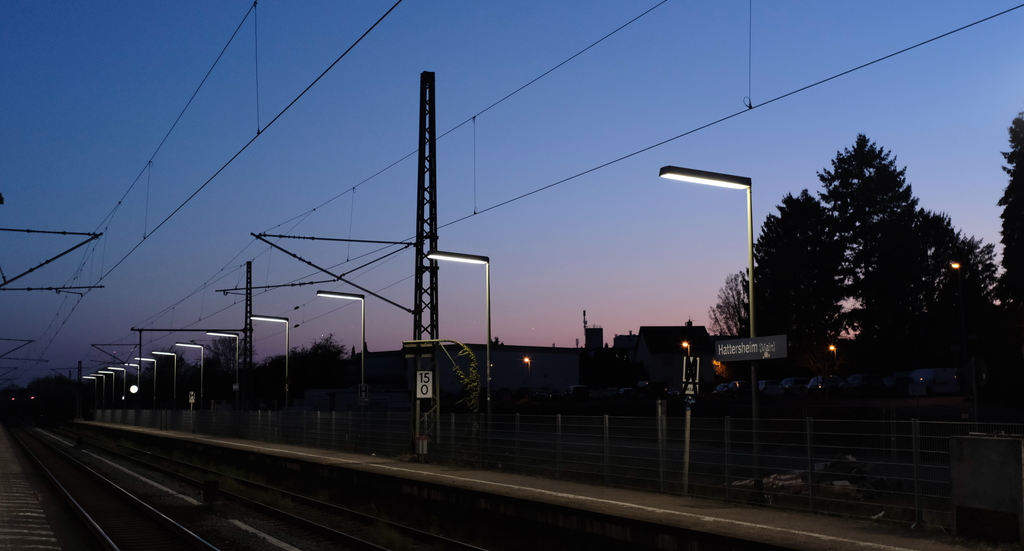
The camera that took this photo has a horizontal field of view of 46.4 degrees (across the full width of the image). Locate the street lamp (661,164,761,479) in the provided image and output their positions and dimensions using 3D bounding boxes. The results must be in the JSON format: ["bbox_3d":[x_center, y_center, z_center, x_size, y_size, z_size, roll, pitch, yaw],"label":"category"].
[{"bbox_3d":[3.419,1.021,20.557,1.720,5.710,0.280,2,-7,-23],"label":"street lamp"}]

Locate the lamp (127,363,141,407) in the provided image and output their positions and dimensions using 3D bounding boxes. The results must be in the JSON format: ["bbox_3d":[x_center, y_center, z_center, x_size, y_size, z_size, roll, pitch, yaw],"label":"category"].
[{"bbox_3d":[-36.179,11.332,113.079,1.720,5.750,0.280,2,-7,-23],"label":"lamp"}]

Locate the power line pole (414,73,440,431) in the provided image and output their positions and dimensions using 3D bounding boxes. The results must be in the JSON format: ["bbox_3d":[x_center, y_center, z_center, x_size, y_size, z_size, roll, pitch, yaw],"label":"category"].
[{"bbox_3d":[-2.671,-0.473,37.918,0.750,12.170,0.600,2,-7,-23],"label":"power line pole"}]

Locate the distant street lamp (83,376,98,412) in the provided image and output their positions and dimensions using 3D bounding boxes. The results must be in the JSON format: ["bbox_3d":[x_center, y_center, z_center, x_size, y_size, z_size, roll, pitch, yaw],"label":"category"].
[{"bbox_3d":[-56.927,16.541,161.031,1.720,5.750,0.280,2,-7,-23],"label":"distant street lamp"}]

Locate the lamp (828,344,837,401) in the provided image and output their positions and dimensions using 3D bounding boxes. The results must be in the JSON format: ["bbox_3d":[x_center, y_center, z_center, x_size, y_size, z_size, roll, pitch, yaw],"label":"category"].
[{"bbox_3d":[29.071,8.583,107.750,0.700,4.628,0.300,1,-6,-11],"label":"lamp"}]

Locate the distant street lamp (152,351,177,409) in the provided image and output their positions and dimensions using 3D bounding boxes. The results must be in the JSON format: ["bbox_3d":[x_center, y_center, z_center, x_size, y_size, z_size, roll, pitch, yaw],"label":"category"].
[{"bbox_3d":[-26.264,8.695,90.105,1.720,5.760,0.280,2,-7,-23],"label":"distant street lamp"}]

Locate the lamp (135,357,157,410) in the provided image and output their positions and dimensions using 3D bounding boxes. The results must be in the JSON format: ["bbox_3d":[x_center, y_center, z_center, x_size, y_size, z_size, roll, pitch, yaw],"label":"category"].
[{"bbox_3d":[-31.169,9.950,101.454,1.720,5.763,0.280,2,-7,-23],"label":"lamp"}]

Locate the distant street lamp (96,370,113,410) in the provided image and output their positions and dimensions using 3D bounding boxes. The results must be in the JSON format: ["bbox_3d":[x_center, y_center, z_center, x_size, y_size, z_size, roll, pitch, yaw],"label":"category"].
[{"bbox_3d":[-46.531,13.825,136.997,1.720,5.750,0.280,2,-7,-23],"label":"distant street lamp"}]

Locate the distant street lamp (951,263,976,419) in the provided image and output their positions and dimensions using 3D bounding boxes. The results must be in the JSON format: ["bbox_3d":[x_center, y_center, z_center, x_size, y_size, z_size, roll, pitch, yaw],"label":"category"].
[{"bbox_3d":[24.625,3.026,65.605,0.750,7.310,0.300,1,-6,-11],"label":"distant street lamp"}]

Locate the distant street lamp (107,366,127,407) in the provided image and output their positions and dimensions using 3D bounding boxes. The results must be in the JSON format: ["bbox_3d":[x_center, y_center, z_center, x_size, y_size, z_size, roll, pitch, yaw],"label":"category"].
[{"bbox_3d":[-41.436,12.664,125.172,1.720,5.750,0.280,2,-7,-23],"label":"distant street lamp"}]

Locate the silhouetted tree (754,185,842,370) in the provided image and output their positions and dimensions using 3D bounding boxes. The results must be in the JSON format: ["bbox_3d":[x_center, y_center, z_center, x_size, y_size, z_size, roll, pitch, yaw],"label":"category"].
[{"bbox_3d":[28.293,0.984,115.966,8.600,19.120,8.200,-2,-6,14],"label":"silhouetted tree"}]

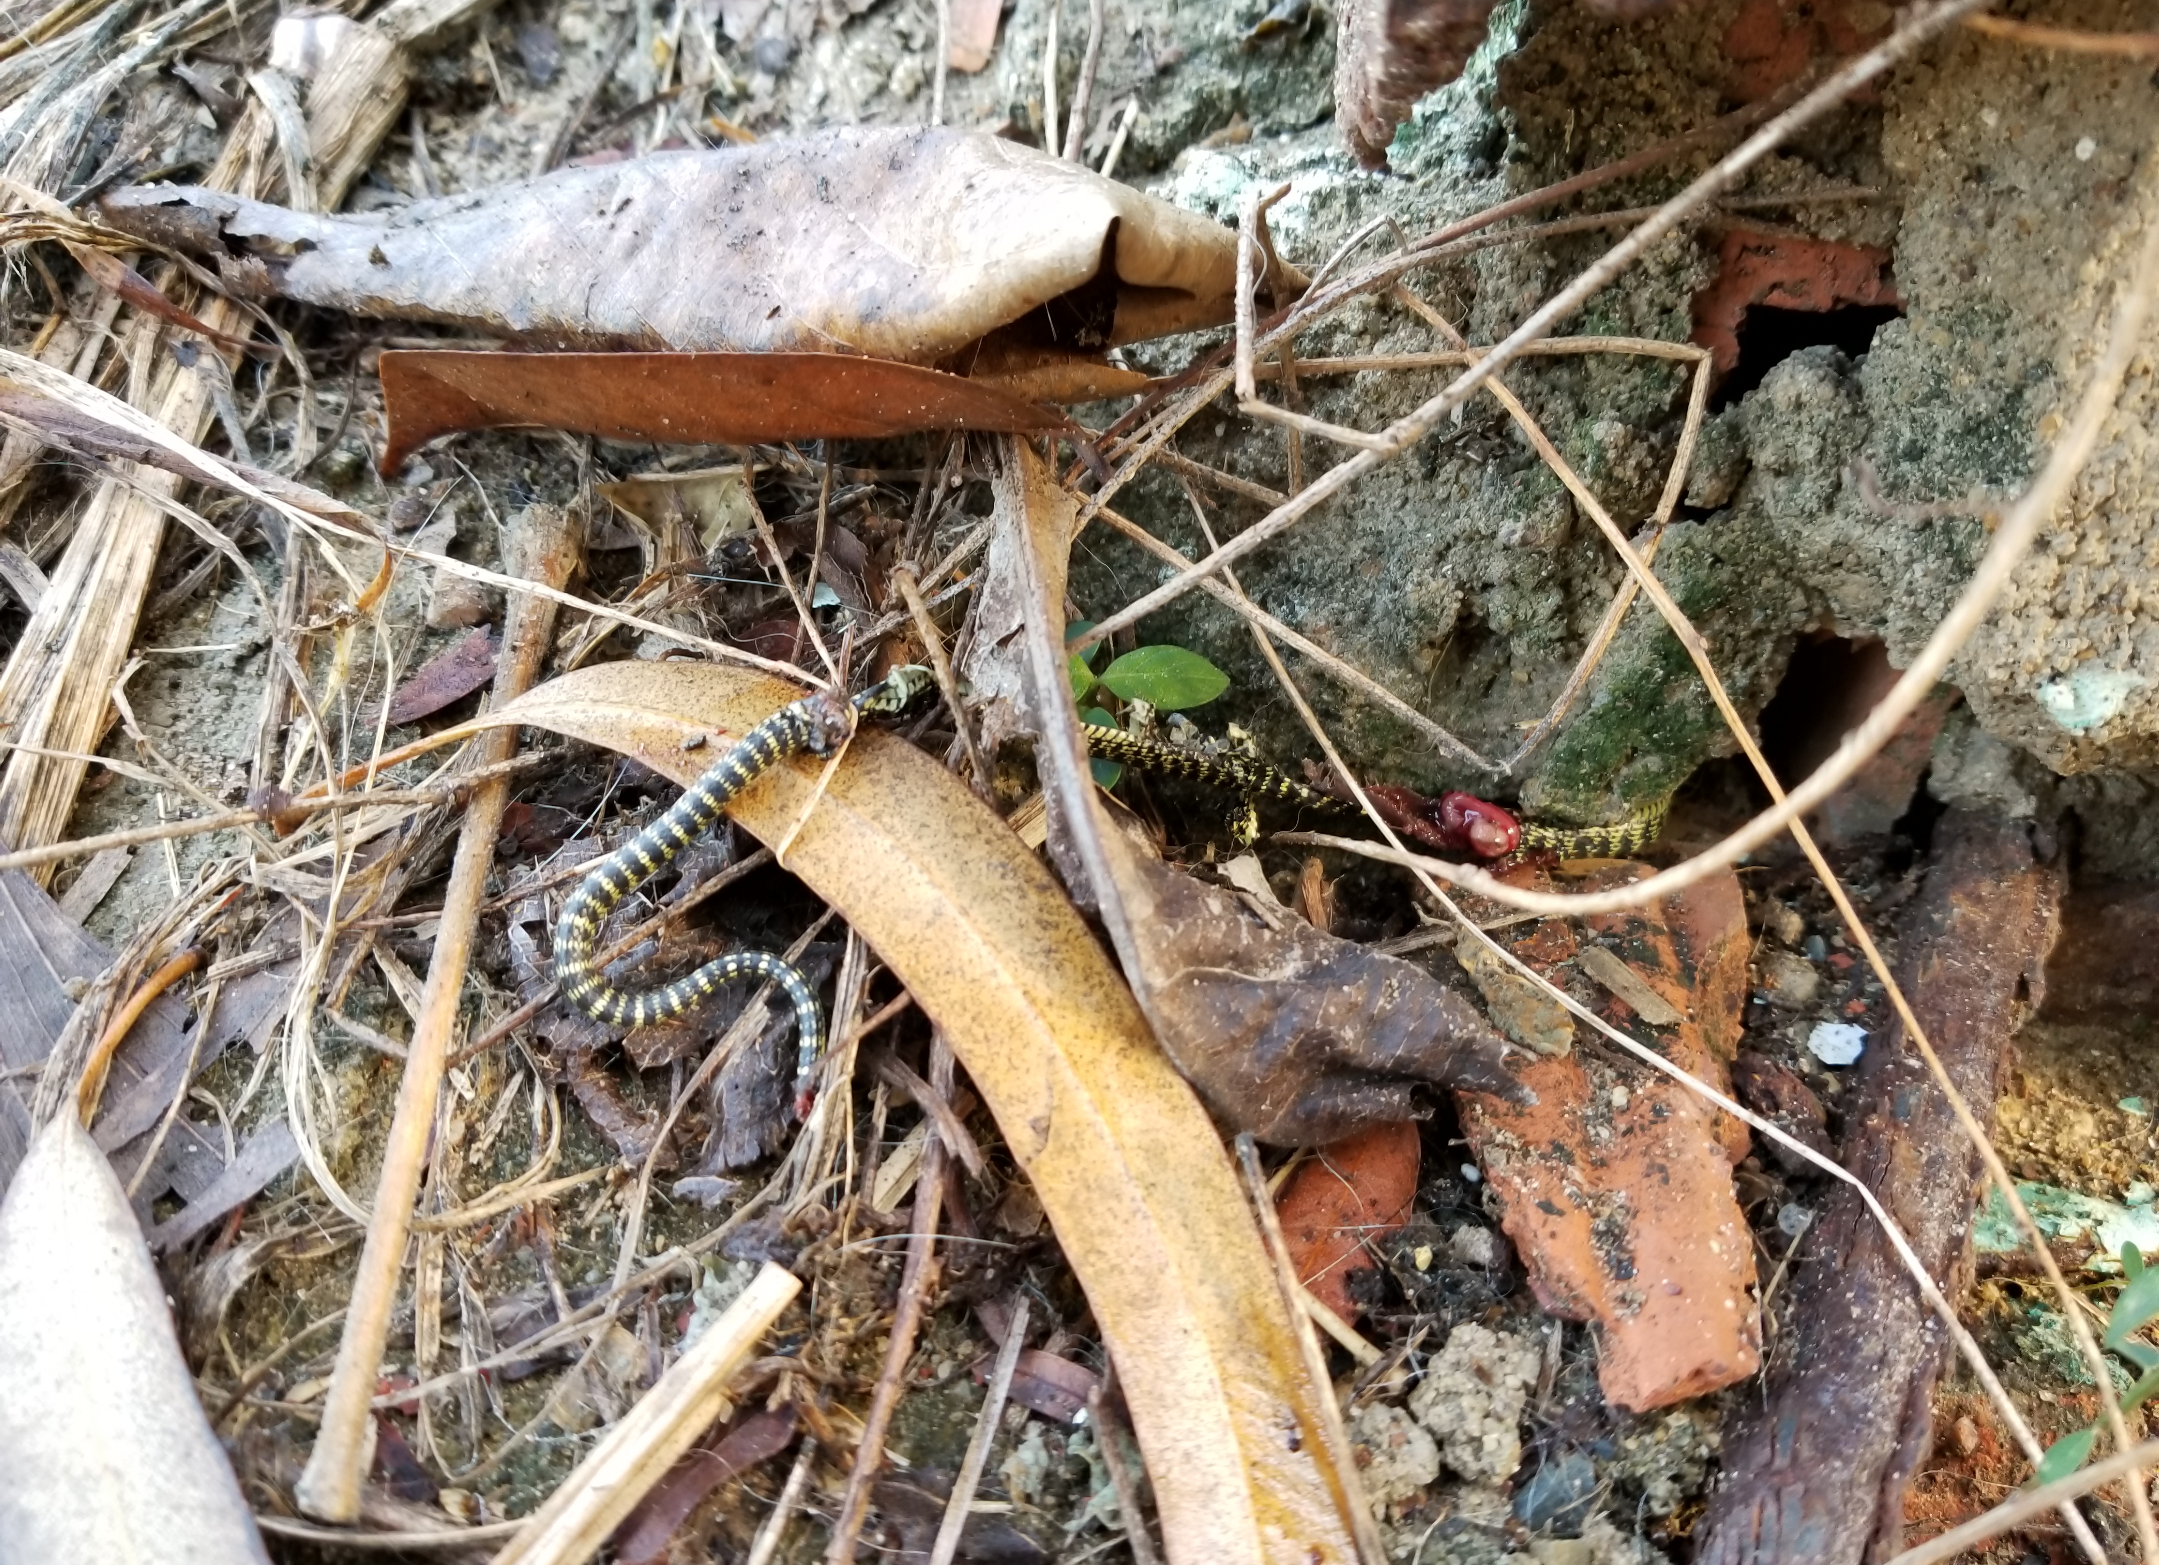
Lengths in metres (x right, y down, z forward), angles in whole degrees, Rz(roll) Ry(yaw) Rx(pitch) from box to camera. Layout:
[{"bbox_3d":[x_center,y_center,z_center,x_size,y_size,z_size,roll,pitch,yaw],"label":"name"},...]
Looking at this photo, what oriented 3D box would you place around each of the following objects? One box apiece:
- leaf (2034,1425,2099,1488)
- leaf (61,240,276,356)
[{"bbox_3d":[0.155,0.105,0.255,0.011,0.005,0.005,-40,73,-19],"label":"leaf"},{"bbox_3d":[-0.196,-0.104,0.347,0.054,0.006,0.008,26,66,9],"label":"leaf"}]

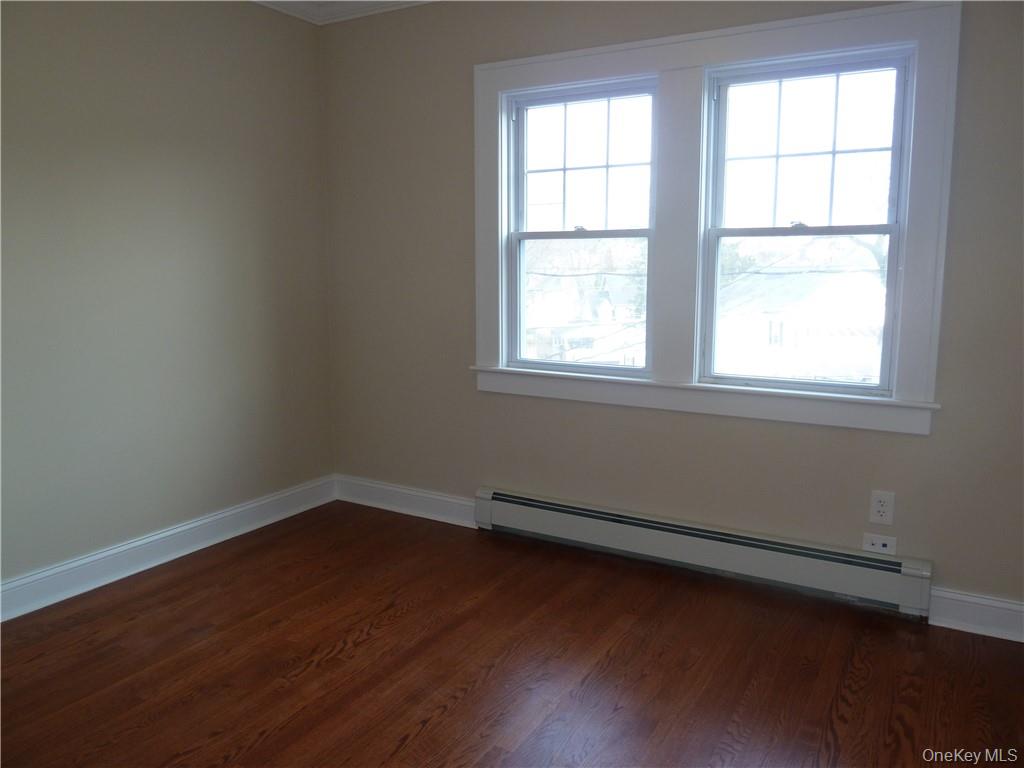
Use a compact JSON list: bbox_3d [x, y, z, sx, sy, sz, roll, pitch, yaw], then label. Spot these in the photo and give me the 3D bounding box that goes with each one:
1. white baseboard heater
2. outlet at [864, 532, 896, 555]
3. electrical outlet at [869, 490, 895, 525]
[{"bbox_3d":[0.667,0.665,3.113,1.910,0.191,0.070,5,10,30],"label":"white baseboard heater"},{"bbox_3d":[1.359,0.590,2.731,0.110,0.068,0.010,5,10,30],"label":"outlet"},{"bbox_3d":[1.360,0.453,2.711,0.078,0.122,0.010,5,10,30],"label":"electrical outlet"}]

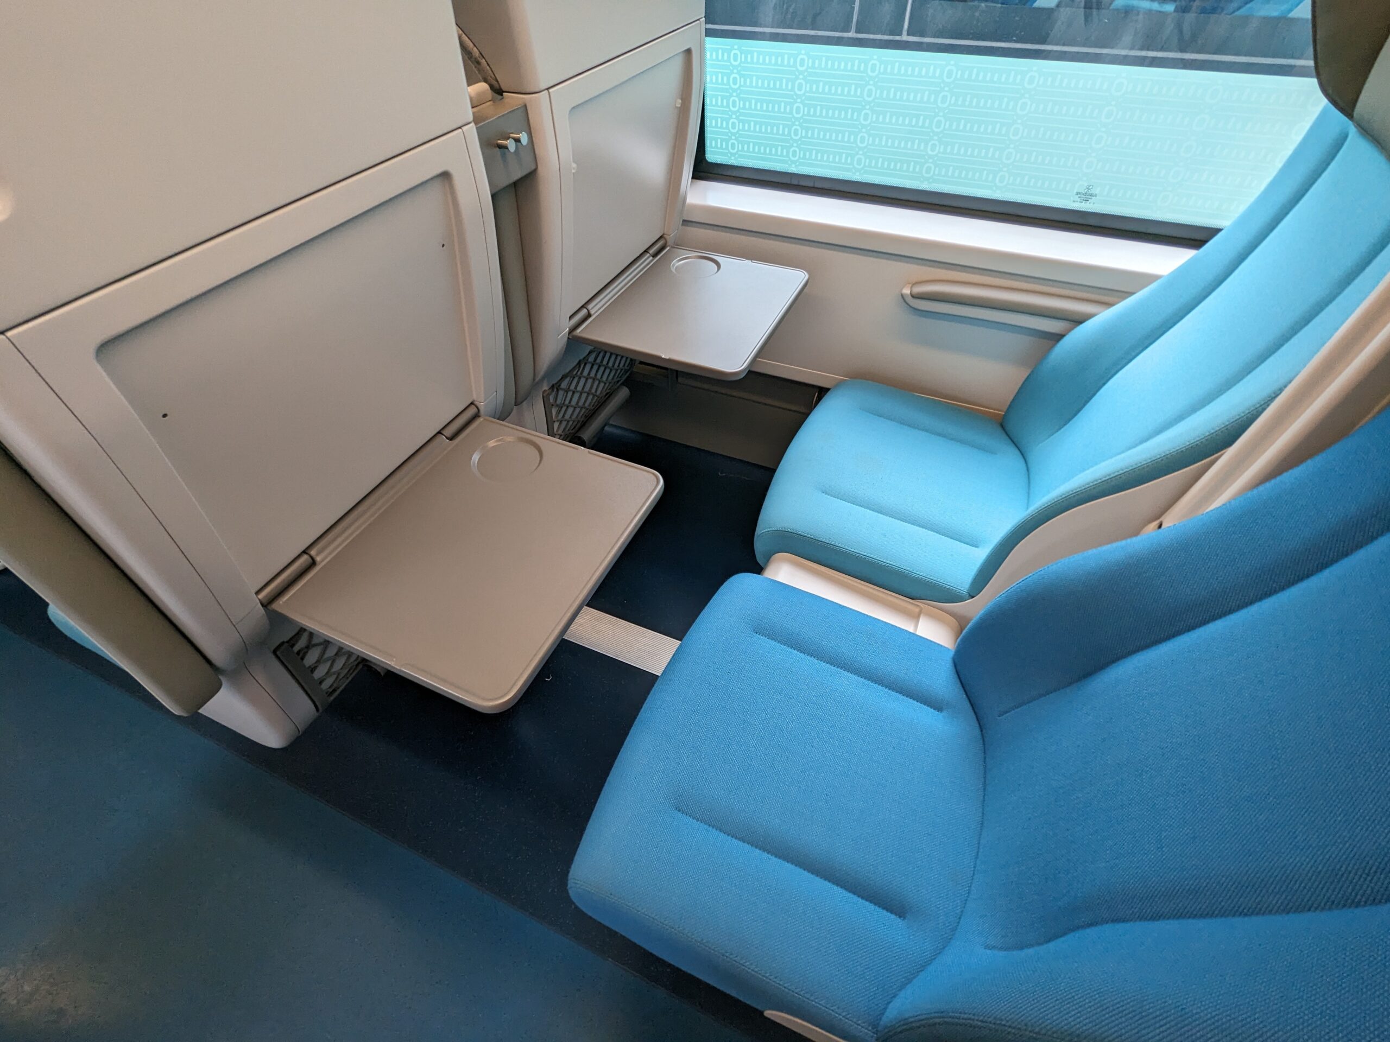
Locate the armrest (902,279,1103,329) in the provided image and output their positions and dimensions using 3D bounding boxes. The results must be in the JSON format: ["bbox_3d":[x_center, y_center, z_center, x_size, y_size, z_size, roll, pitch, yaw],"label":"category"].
[{"bbox_3d":[0.586,-0.401,1.188,0.385,0.046,0.052,15,48,19],"label":"armrest"}]

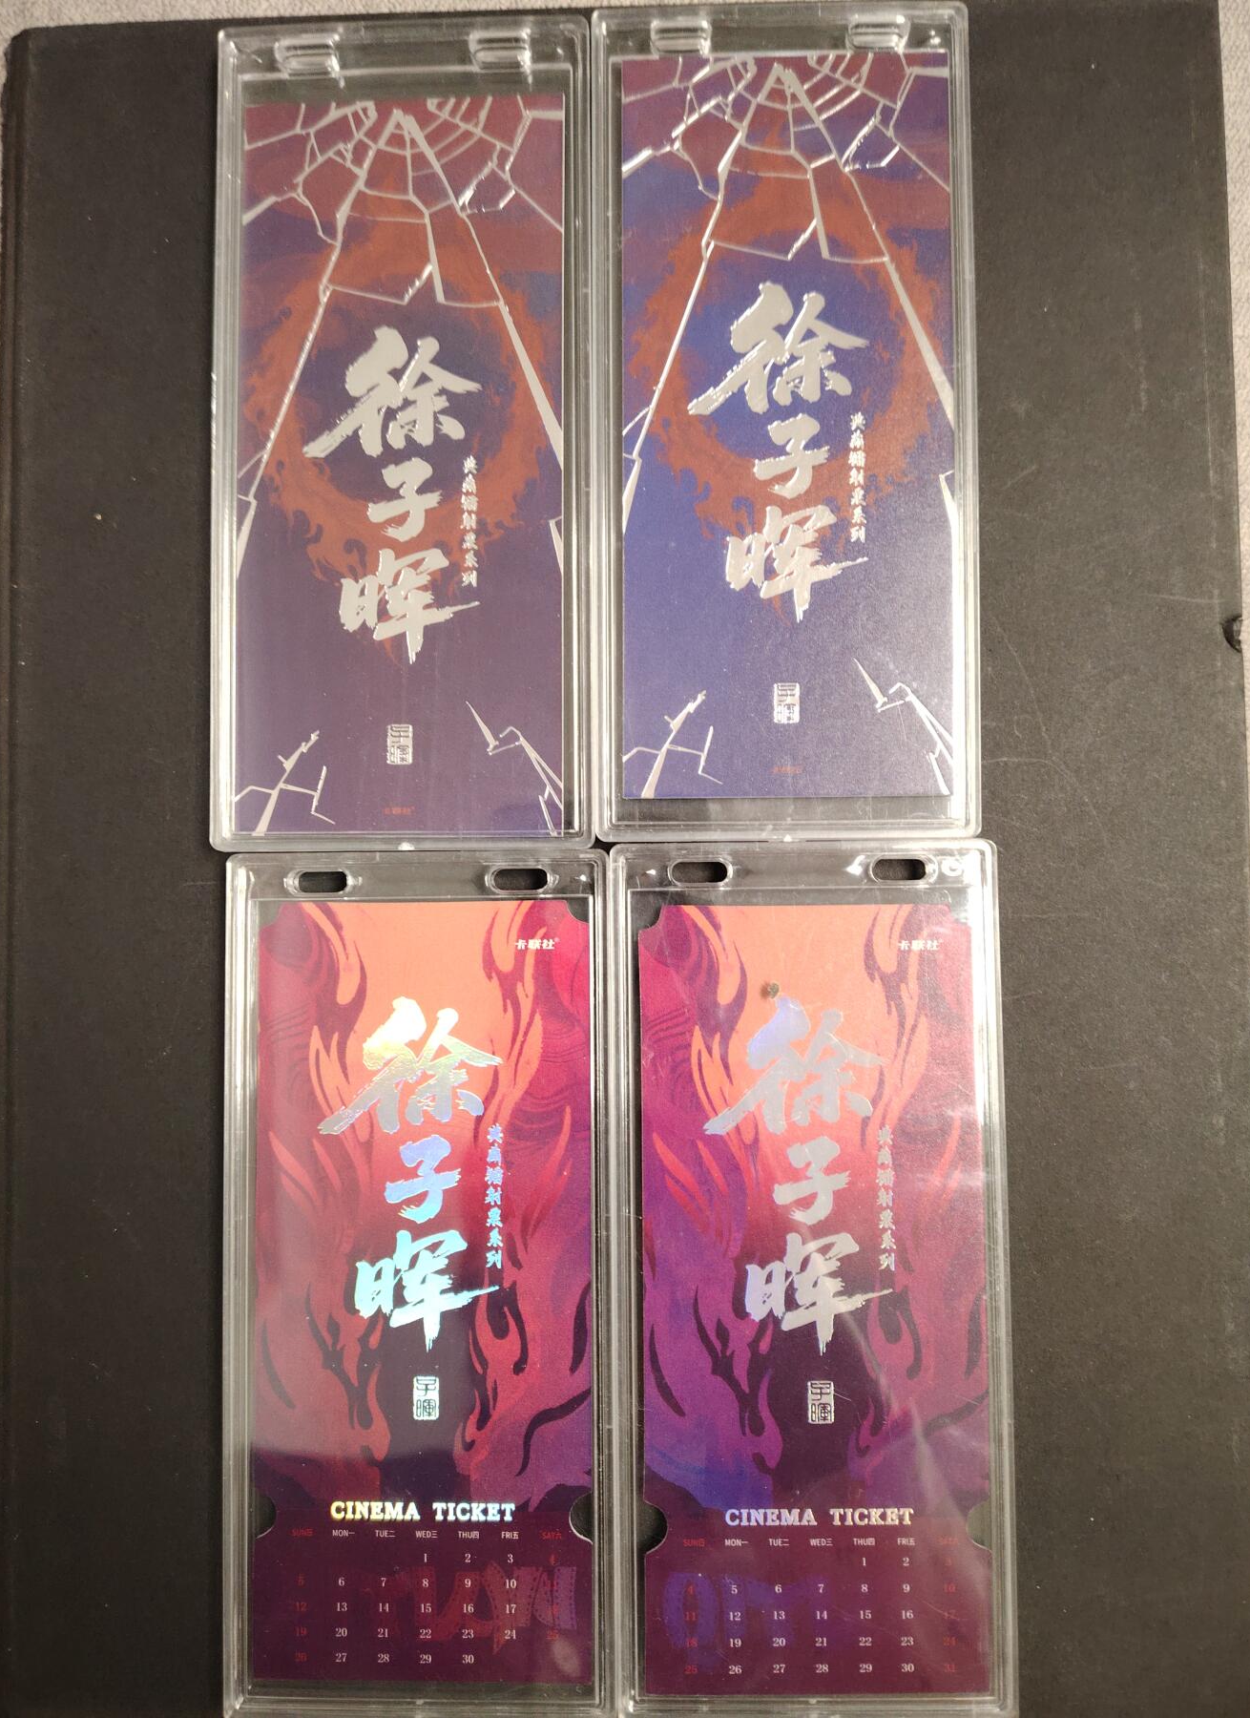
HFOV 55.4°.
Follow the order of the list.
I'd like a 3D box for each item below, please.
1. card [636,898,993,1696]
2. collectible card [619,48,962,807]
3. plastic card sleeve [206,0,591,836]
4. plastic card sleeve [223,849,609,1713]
[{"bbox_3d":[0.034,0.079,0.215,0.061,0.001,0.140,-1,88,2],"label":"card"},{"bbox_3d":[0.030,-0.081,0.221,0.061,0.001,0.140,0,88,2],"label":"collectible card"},{"bbox_3d":[-0.041,-0.079,0.223,0.070,0.006,0.155,0,88,2],"label":"plastic card sleeve"},{"bbox_3d":[-0.037,0.076,0.217,0.070,0.006,0.155,-1,88,2],"label":"plastic card sleeve"}]

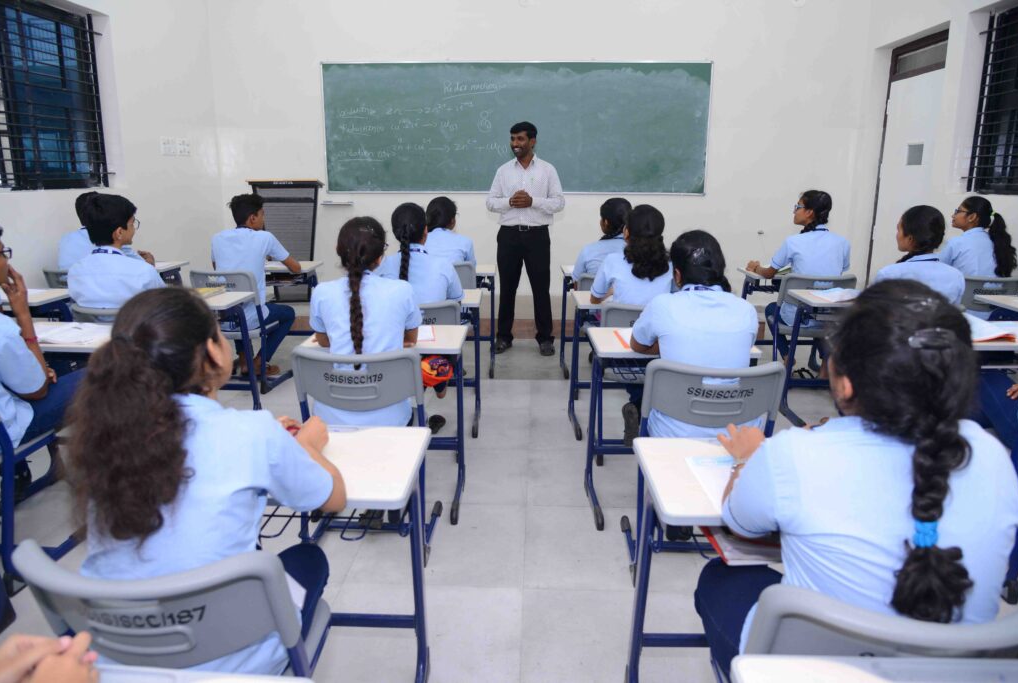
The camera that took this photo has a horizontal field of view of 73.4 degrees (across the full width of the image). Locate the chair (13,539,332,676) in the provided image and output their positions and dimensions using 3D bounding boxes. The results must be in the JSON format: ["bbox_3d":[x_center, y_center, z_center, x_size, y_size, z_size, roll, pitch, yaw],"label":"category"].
[{"bbox_3d":[-0.535,0.636,1.258,0.450,0.770,0.500,1,13,2],"label":"chair"}]

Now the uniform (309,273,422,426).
[{"bbox_3d":[-0.492,0.051,2.386,0.410,0.580,0.320,1,13,4],"label":"uniform"}]

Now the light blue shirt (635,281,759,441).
[{"bbox_3d":[0.598,0.075,2.299,0.440,0.580,0.340,0,13,0],"label":"light blue shirt"}]

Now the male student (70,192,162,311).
[{"bbox_3d":[-1.752,-0.074,3.353,0.470,1.270,0.740,3,14,12],"label":"male student"}]

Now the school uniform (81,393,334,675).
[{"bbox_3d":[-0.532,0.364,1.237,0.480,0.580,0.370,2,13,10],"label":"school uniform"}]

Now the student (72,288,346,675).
[{"bbox_3d":[-0.522,0.457,1.362,0.500,1.160,0.720,2,13,10],"label":"student"}]

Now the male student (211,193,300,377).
[{"bbox_3d":[-1.609,-0.355,4.526,0.450,1.220,0.640,3,13,12],"label":"male student"}]

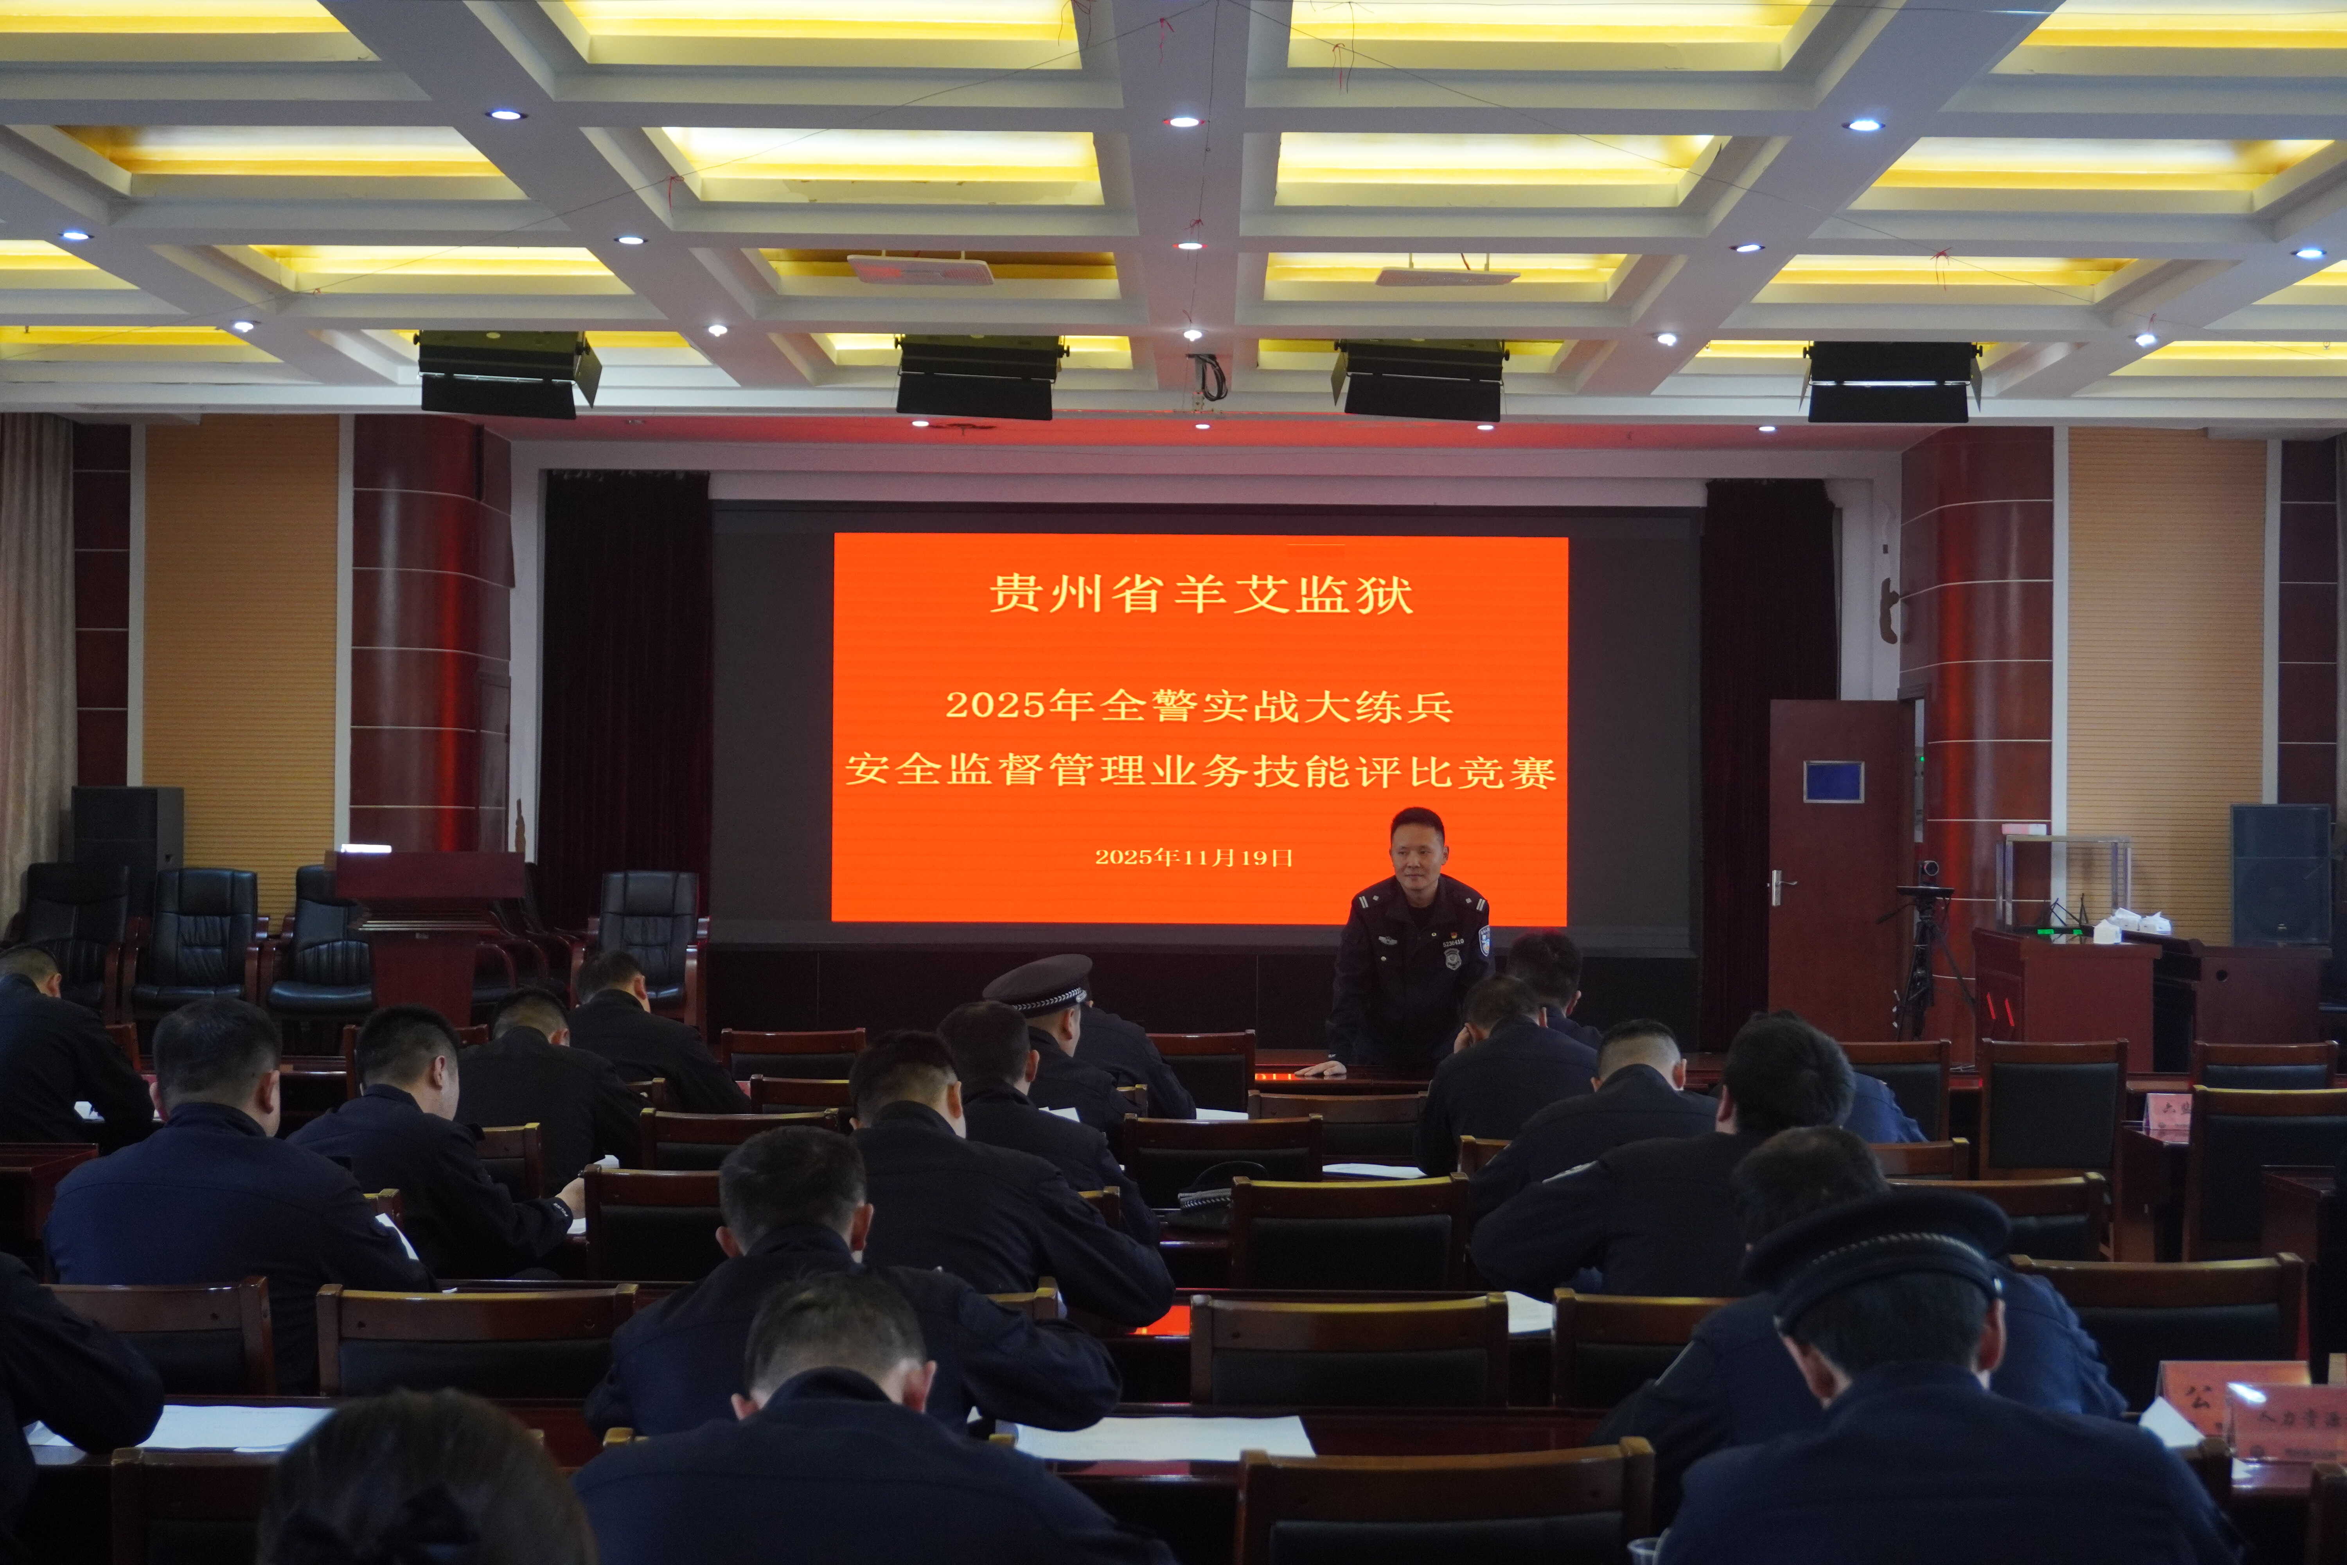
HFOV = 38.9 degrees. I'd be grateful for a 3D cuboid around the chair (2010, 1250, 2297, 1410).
[{"bbox_3d":[1.517,1.226,5.391,0.450,0.950,0.550,1,-1,1],"label":"chair"}]

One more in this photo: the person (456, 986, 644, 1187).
[{"bbox_3d":[-1.447,1.091,7.750,0.530,1.220,0.800,1,-1,1],"label":"person"}]

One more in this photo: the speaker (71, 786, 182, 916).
[{"bbox_3d":[-5.218,0.376,16.600,0.450,0.710,0.420,0,-1,8],"label":"speaker"}]

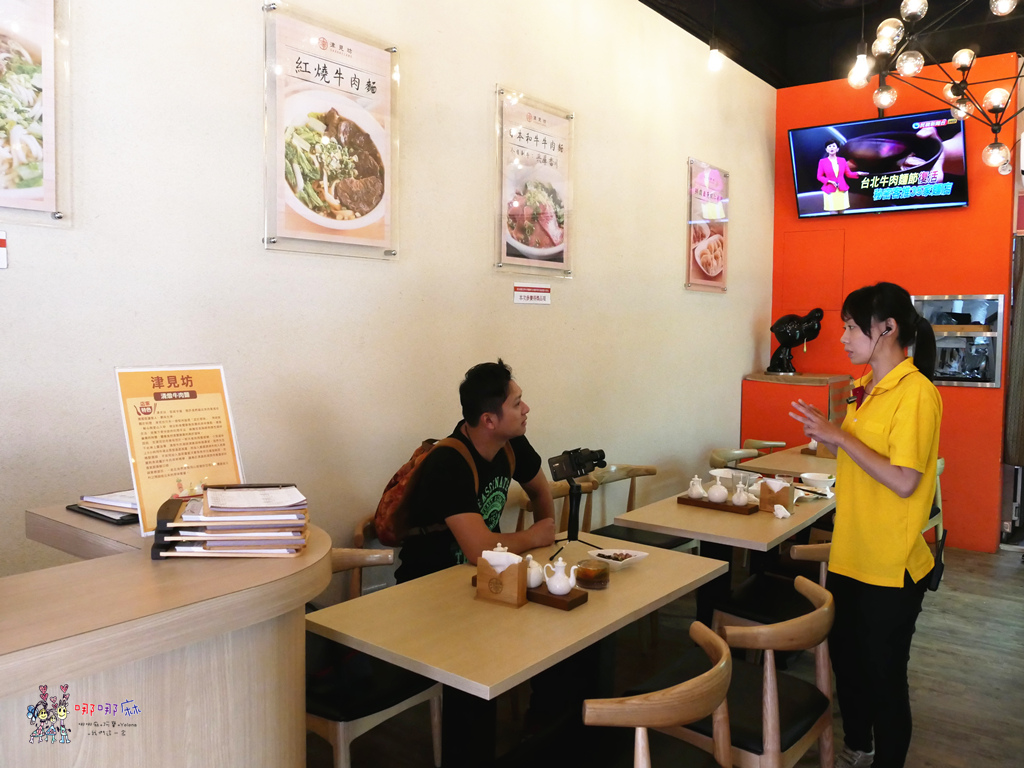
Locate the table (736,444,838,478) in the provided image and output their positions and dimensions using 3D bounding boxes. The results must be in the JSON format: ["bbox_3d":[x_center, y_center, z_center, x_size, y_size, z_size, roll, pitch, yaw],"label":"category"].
[{"bbox_3d":[1.808,0.785,4.695,0.612,0.745,1.166,4,6,38],"label":"table"}]

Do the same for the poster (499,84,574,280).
[{"bbox_3d":[0.107,-0.869,3.671,0.030,0.762,0.585,4,6,36],"label":"poster"}]

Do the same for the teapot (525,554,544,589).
[{"bbox_3d":[0.047,0.501,2.233,0.085,0.092,0.085,1,4,0],"label":"teapot"}]

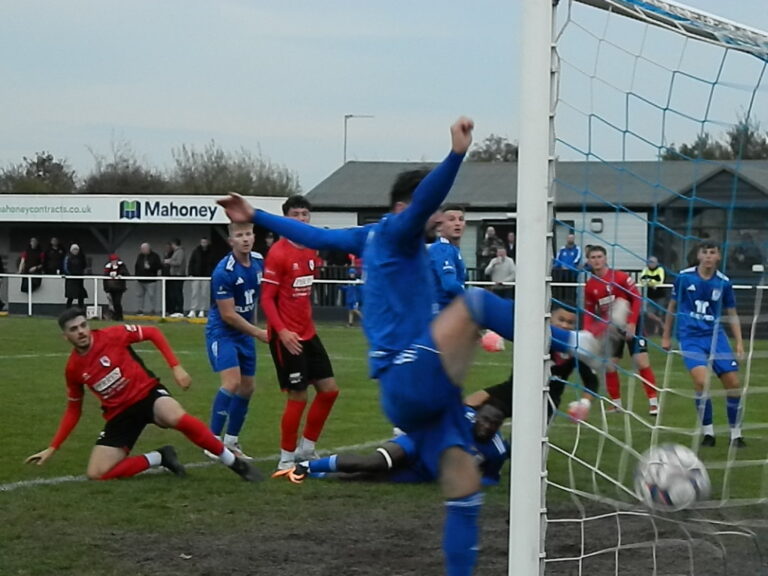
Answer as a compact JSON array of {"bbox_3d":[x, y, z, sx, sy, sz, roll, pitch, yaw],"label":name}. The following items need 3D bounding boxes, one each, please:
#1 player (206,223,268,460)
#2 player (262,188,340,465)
[{"bbox_3d":[-1.000,0.352,15.650,0.520,1.650,0.560,1,0,-42],"label":"player"},{"bbox_3d":[-0.540,0.293,14.900,0.460,1.790,0.540,1,0,44],"label":"player"}]

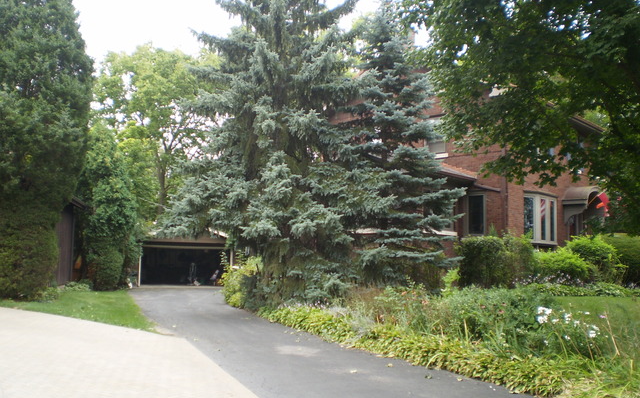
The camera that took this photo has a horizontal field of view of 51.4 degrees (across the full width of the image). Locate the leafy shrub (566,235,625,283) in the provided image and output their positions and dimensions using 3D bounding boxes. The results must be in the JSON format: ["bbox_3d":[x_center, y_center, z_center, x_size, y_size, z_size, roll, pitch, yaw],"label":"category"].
[{"bbox_3d":[10.720,2.528,25.878,2.200,2.220,2.000,0,-5,0],"label":"leafy shrub"}]

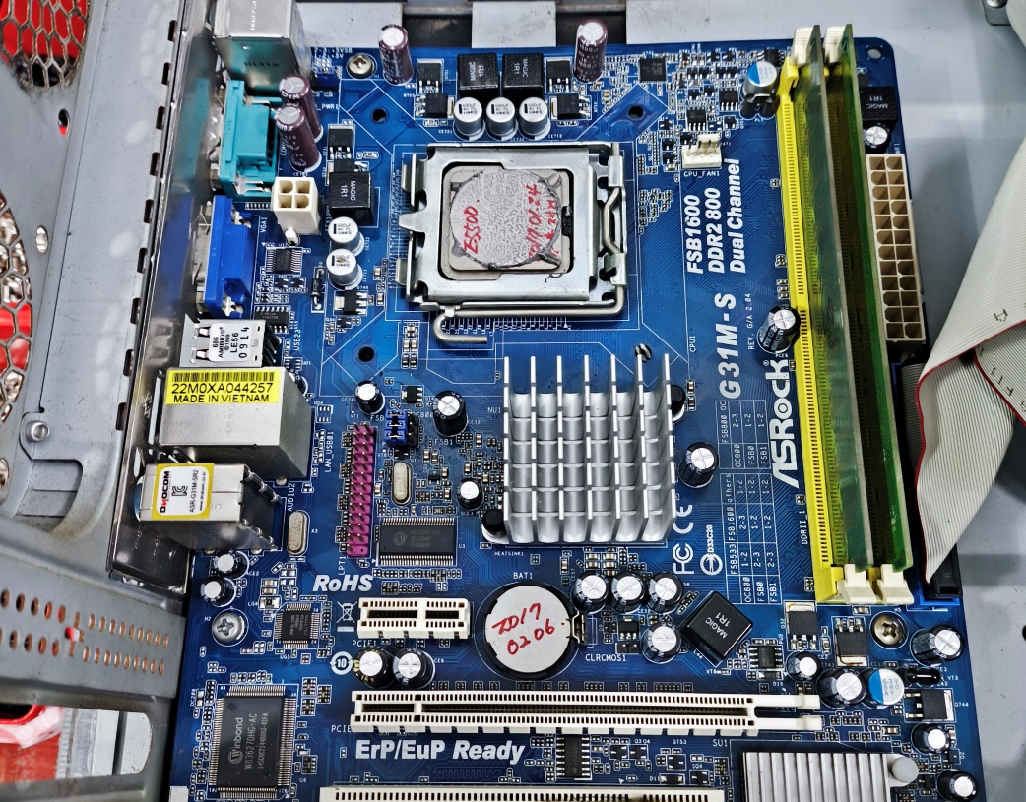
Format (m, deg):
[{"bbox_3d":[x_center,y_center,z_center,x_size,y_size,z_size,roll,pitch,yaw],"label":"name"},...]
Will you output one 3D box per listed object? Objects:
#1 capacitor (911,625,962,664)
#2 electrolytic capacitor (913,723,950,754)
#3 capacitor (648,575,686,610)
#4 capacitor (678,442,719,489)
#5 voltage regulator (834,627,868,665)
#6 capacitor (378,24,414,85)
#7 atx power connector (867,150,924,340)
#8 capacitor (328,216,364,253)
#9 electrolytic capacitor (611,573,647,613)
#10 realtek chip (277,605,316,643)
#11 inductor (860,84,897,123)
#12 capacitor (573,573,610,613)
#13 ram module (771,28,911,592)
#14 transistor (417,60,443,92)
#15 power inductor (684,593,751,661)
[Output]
[{"bbox_3d":[0.096,0.055,0.223,0.008,0.011,0.008,0,72,3],"label":"capacitor"},{"bbox_3d":[0.094,0.075,0.220,0.006,0.006,0.006,0,72,1],"label":"electrolytic capacitor"},{"bbox_3d":[0.035,0.045,0.232,0.008,0.011,0.008,0,72,1],"label":"capacitor"},{"bbox_3d":[0.045,0.016,0.241,0.008,0.013,0.008,0,73,1],"label":"capacitor"},{"bbox_3d":[0.078,0.056,0.228,0.007,0.002,0.009,0,72,3],"label":"voltage regulator"},{"bbox_3d":[-0.033,-0.096,0.275,0.008,0.016,0.008,0,73,1],"label":"capacitor"},{"bbox_3d":[0.096,-0.037,0.254,0.010,0.013,0.052,0,72,1],"label":"atx power connector"},{"bbox_3d":[-0.045,-0.044,0.263,0.008,0.007,0.008,0,72,1],"label":"capacitor"},{"bbox_3d":[0.027,0.045,0.233,0.008,0.012,0.008,0,73,1],"label":"electrolytic capacitor"},{"bbox_3d":[-0.051,0.053,0.233,0.009,0.002,0.009,0,72,1],"label":"realtek chip"},{"bbox_3d":[0.097,-0.078,0.267,0.011,0.008,0.011,0,72,3],"label":"inductor"},{"bbox_3d":[0.018,0.044,0.230,0.008,0.012,0.008,0,72,1],"label":"capacitor"},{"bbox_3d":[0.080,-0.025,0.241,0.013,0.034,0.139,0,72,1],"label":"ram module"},{"bbox_3d":[-0.024,-0.093,0.281,0.007,0.002,0.010,0,72,1],"label":"transistor"},{"bbox_3d":[0.047,0.052,0.228,0.011,0.008,0.011,-42,75,-10],"label":"power inductor"}]

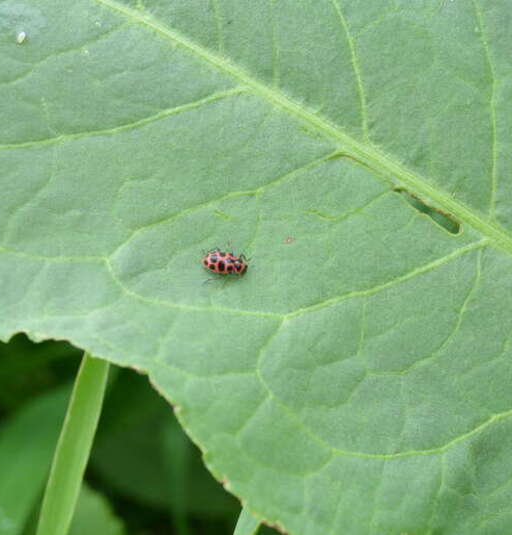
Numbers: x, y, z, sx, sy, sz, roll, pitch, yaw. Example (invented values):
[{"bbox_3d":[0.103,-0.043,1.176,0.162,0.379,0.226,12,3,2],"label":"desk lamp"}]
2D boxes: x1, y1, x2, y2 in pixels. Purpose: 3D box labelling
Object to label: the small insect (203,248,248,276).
[{"bbox_3d":[-0.004,-0.001,0.212,0.006,0.002,0.003,9,65,0],"label":"small insect"}]

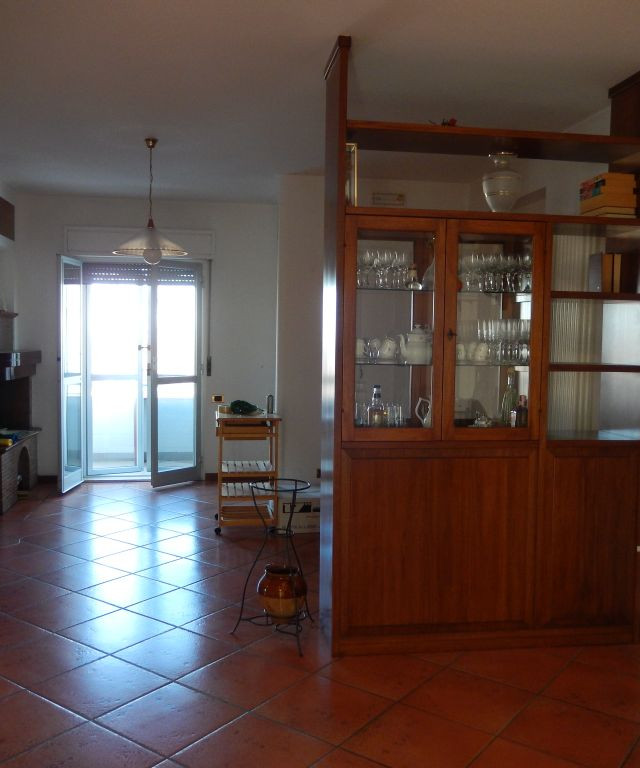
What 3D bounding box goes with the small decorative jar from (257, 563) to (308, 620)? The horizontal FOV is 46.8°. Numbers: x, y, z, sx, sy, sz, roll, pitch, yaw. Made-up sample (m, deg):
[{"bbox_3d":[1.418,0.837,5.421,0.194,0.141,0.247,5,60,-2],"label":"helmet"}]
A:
[{"bbox_3d":[-0.176,0.997,3.497,0.235,0.275,0.235,1,3,-9],"label":"small decorative jar"}]

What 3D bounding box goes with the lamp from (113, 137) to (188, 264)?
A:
[{"bbox_3d":[-1.112,-1.202,4.872,0.485,0.825,0.485,1,3,-9],"label":"lamp"}]

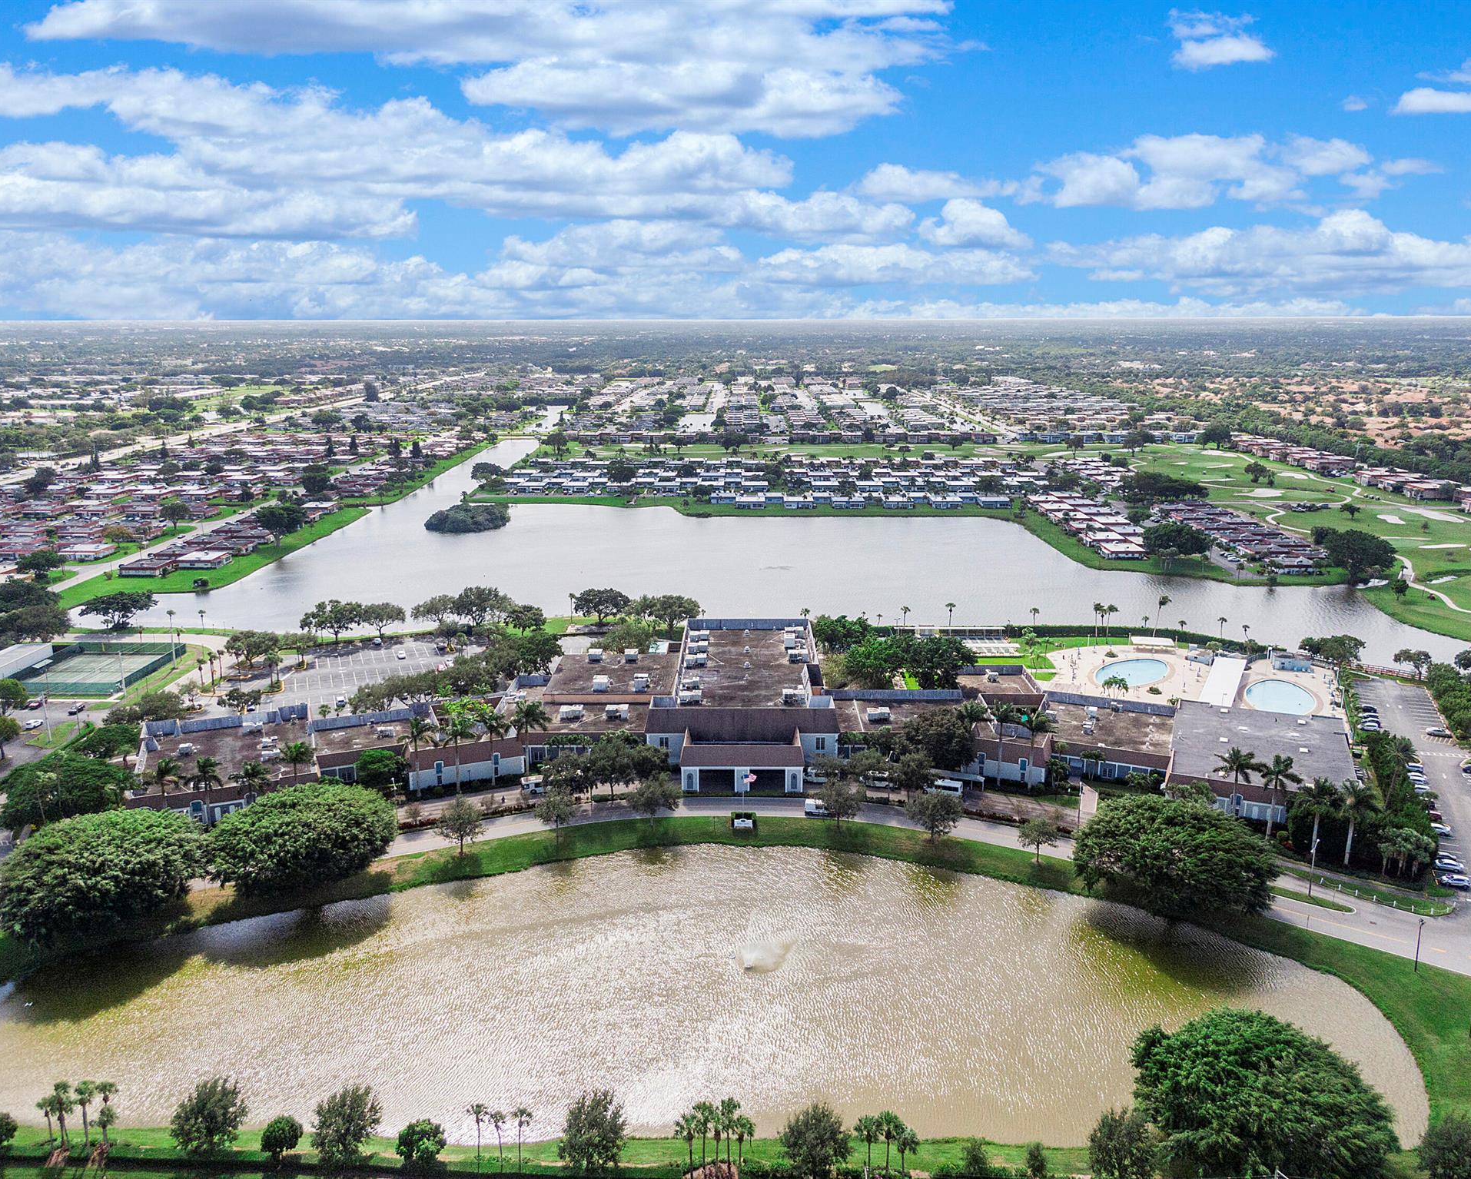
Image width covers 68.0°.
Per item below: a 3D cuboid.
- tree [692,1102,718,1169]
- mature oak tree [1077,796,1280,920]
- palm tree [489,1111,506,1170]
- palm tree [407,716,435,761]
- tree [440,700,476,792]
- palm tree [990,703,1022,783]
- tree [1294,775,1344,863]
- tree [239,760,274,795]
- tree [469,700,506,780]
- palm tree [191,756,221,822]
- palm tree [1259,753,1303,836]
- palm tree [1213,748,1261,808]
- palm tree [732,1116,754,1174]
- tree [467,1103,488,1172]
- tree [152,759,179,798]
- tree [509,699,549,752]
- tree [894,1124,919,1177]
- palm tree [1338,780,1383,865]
[{"bbox_3d":[-3.450,60.540,121.140,2.800,8.600,2.800,0,14,0],"label":"tree"},{"bbox_3d":[70.500,42.850,176.070,31.300,15.800,28.500,0,14,0],"label":"mature oak tree"},{"bbox_3d":[-27.190,63.370,125.830,2.040,7.790,2.040,-4,15,-14],"label":"palm tree"},{"bbox_3d":[-62.460,33.110,214.930,6.600,16.400,6.600,0,14,0],"label":"palm tree"},{"bbox_3d":[-54.930,31.950,215.790,7.200,18.200,7.200,0,14,0],"label":"tree"},{"bbox_3d":[55.350,32.250,225.660,7.560,18.770,7.560,3,15,14],"label":"palm tree"},{"bbox_3d":[100.700,39.840,188.800,8.000,15.300,8.000,0,14,0],"label":"tree"},{"bbox_3d":[-91.470,37.980,205.060,6.800,11.900,6.800,0,14,0],"label":"tree"},{"bbox_3d":[-50.770,31.920,227.350,7.860,19.310,7.860,-4,15,-13],"label":"tree"},{"bbox_3d":[-98.380,37.680,202.390,6.400,13.800,6.400,0,14,0],"label":"palm tree"},{"bbox_3d":[100.780,38.560,203.590,8.070,17.020,8.070,7,16,27],"label":"palm tree"},{"bbox_3d":[95.280,37.750,208.680,9.320,16.130,9.320,7,16,25],"label":"palm tree"},{"bbox_3d":[0.880,61.370,121.240,2.600,6.900,2.600,0,14,0],"label":"palm tree"},{"bbox_3d":[-28.790,60.770,121.450,2.400,8.100,2.400,0,14,0],"label":"tree"},{"bbox_3d":[-107.890,39.240,207.560,6.150,15.190,6.150,-8,16,-28],"label":"tree"},{"bbox_3d":[-43.200,31.830,229.520,8.580,18.380,8.580,-3,14,-11],"label":"tree"},{"bbox_3d":[19.290,63.790,124.030,3.050,7.530,3.050,2,14,10],"label":"tree"},{"bbox_3d":[109.280,41.190,192.520,7.620,17.260,7.620,8,17,31],"label":"palm tree"}]

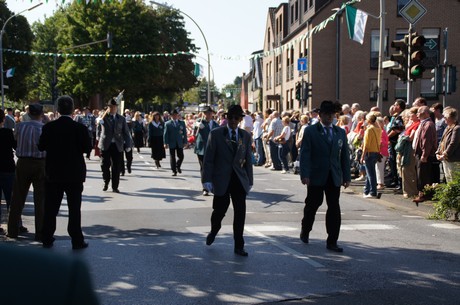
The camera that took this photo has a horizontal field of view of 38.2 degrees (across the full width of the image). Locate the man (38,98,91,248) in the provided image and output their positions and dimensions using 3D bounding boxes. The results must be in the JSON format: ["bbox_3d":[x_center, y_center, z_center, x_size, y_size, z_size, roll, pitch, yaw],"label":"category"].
[{"bbox_3d":[-1.947,0.228,7.850,0.590,1.800,0.450,1,3,6],"label":"man"}]

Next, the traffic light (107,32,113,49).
[{"bbox_3d":[-6.449,-5.984,35.500,0.300,0.900,0.340,2,4,30],"label":"traffic light"}]

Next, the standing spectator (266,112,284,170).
[{"bbox_3d":[1.310,-0.337,19.100,0.380,1.700,0.500,1,4,21],"label":"standing spectator"}]

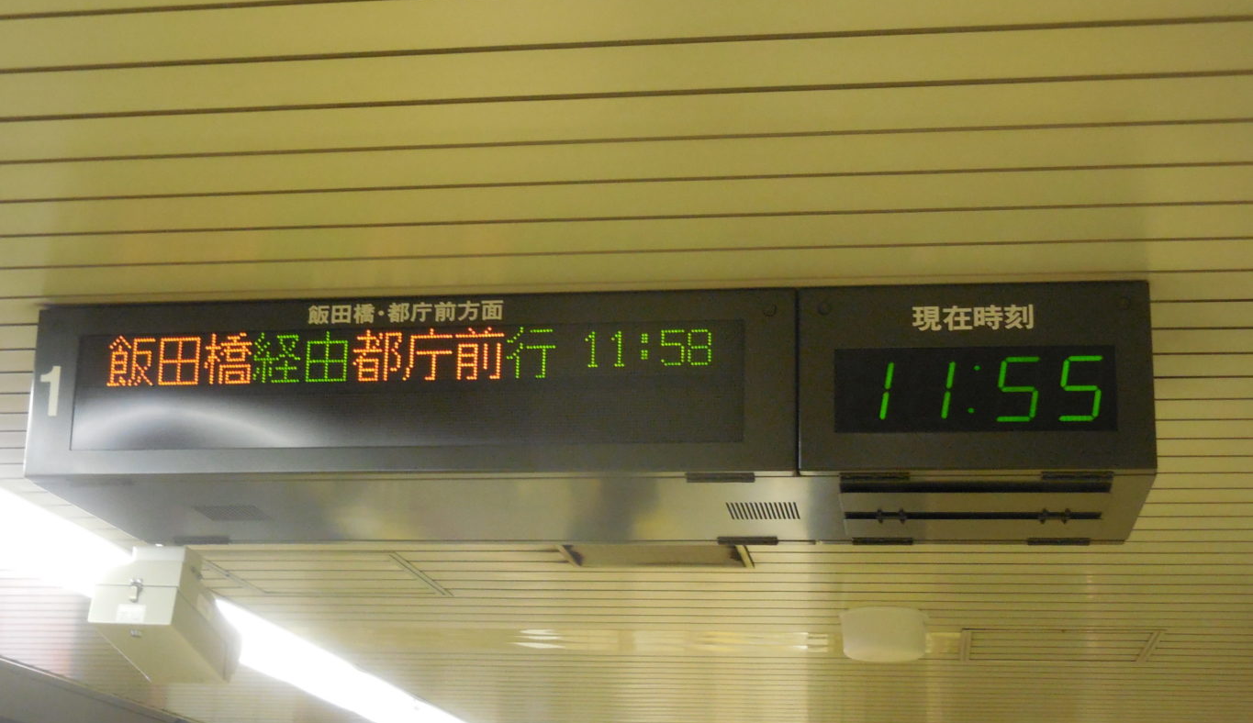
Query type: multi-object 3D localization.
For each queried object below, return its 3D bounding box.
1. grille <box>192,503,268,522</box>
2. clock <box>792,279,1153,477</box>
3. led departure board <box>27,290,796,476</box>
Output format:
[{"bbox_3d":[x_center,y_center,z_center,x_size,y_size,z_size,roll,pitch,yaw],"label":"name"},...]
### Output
[{"bbox_3d":[-0.777,0.301,3.726,0.129,0.015,0.120,-1,-18,9],"label":"grille"},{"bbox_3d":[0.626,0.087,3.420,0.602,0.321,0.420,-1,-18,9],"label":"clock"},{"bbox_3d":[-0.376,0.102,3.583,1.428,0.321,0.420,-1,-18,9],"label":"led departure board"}]

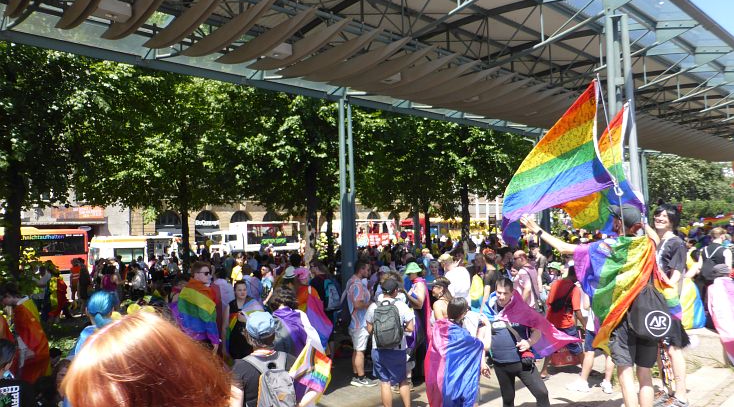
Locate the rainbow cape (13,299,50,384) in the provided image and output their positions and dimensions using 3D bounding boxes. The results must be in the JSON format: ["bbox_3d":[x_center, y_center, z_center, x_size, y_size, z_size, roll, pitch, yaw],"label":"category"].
[{"bbox_3d":[-4.020,1.654,6.100,0.300,0.960,0.420,-5,-5,41],"label":"rainbow cape"}]

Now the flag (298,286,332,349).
[{"bbox_3d":[-0.759,1.694,7.500,0.500,0.930,0.300,-1,-4,-12],"label":"flag"}]

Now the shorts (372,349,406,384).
[{"bbox_3d":[0.267,1.873,5.980,0.410,0.460,0.290,-2,-3,14],"label":"shorts"}]

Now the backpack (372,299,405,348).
[{"bbox_3d":[0.243,1.367,5.750,0.320,0.520,0.220,-2,-4,12],"label":"backpack"}]

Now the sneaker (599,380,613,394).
[{"bbox_3d":[3.171,2.439,6.803,0.105,0.120,0.285,-2,-3,-3],"label":"sneaker"}]

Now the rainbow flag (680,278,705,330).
[{"bbox_3d":[3.976,1.218,6.200,0.300,0.600,0.200,-4,-5,33],"label":"rainbow flag"}]

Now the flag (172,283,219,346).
[{"bbox_3d":[-1.875,1.204,5.600,0.500,0.670,0.360,-1,-2,-18],"label":"flag"}]

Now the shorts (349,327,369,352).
[{"bbox_3d":[-0.126,1.972,7.400,0.275,0.360,0.330,-1,-2,-18],"label":"shorts"}]

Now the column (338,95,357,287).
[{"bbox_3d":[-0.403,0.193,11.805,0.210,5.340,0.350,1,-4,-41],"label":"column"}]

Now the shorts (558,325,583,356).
[{"bbox_3d":[2.944,2.001,7.450,0.390,0.430,0.280,-2,-2,6],"label":"shorts"}]

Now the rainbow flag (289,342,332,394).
[{"bbox_3d":[-0.409,1.196,3.700,0.300,0.360,0.120,-2,-2,6],"label":"rainbow flag"}]

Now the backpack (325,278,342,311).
[{"bbox_3d":[-0.506,1.371,7.700,0.180,0.470,0.280,-4,-3,41],"label":"backpack"}]

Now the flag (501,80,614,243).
[{"bbox_3d":[1.347,-0.297,3.600,0.740,1.100,0.400,-2,-3,9],"label":"flag"}]

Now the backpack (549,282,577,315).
[{"bbox_3d":[2.796,1.355,7.300,0.350,0.460,0.180,-4,-5,33],"label":"backpack"}]

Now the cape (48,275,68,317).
[{"bbox_3d":[-9.817,2.991,16.200,0.600,1.220,0.420,0,-4,-24],"label":"cape"}]

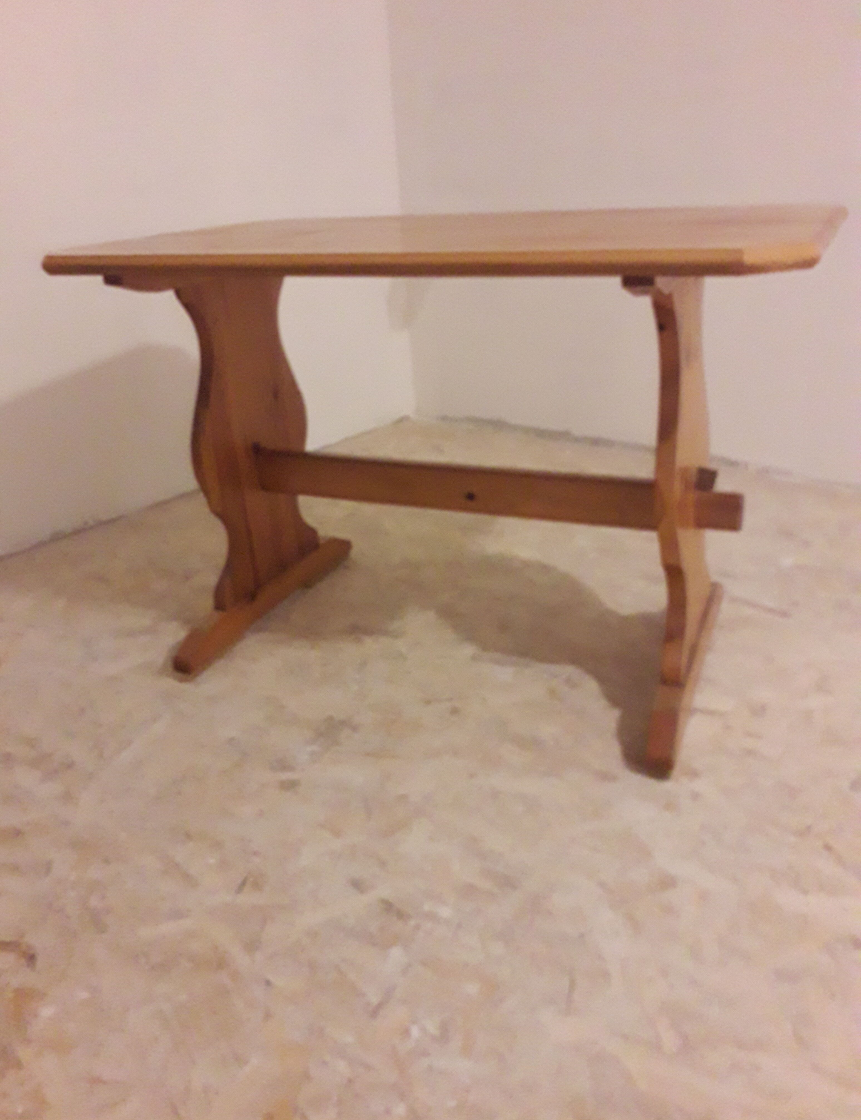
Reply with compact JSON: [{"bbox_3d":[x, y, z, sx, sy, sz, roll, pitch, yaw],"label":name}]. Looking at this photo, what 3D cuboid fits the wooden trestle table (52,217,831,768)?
[{"bbox_3d":[0.038,-0.188,1.592,1.180,0.755,0.700,8,27,24],"label":"wooden trestle table"}]

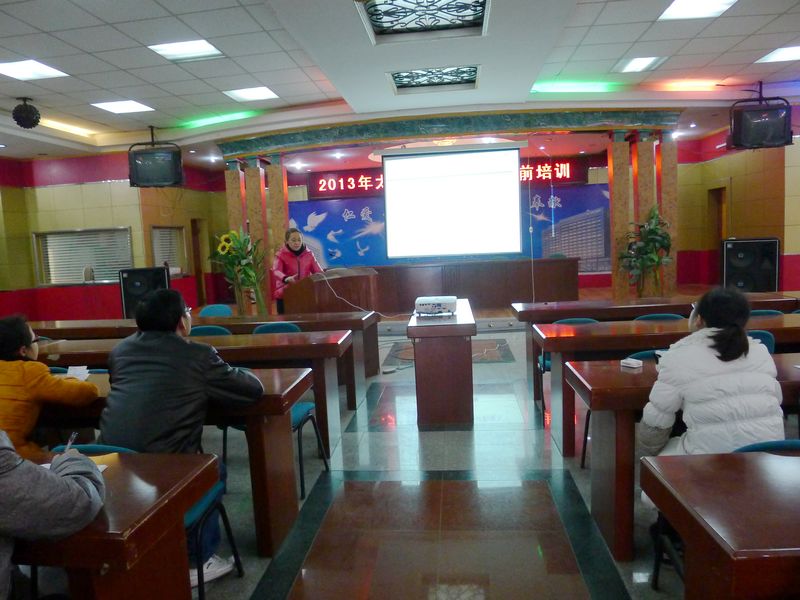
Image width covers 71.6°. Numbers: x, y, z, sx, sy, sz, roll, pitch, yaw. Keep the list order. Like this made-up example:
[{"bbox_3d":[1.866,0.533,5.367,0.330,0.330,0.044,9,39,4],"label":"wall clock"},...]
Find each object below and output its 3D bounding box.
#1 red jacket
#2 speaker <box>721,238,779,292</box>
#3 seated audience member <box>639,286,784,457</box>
[{"bbox_3d":[-1.190,-0.319,6.358,0.560,0.640,0.380,-6,7,-22],"label":"red jacket"},{"bbox_3d":[5.254,-0.464,8.355,0.760,0.900,0.500,0,7,26],"label":"speaker"},{"bbox_3d":[1.114,0.541,2.059,0.500,1.200,0.700,-3,7,3],"label":"seated audience member"}]

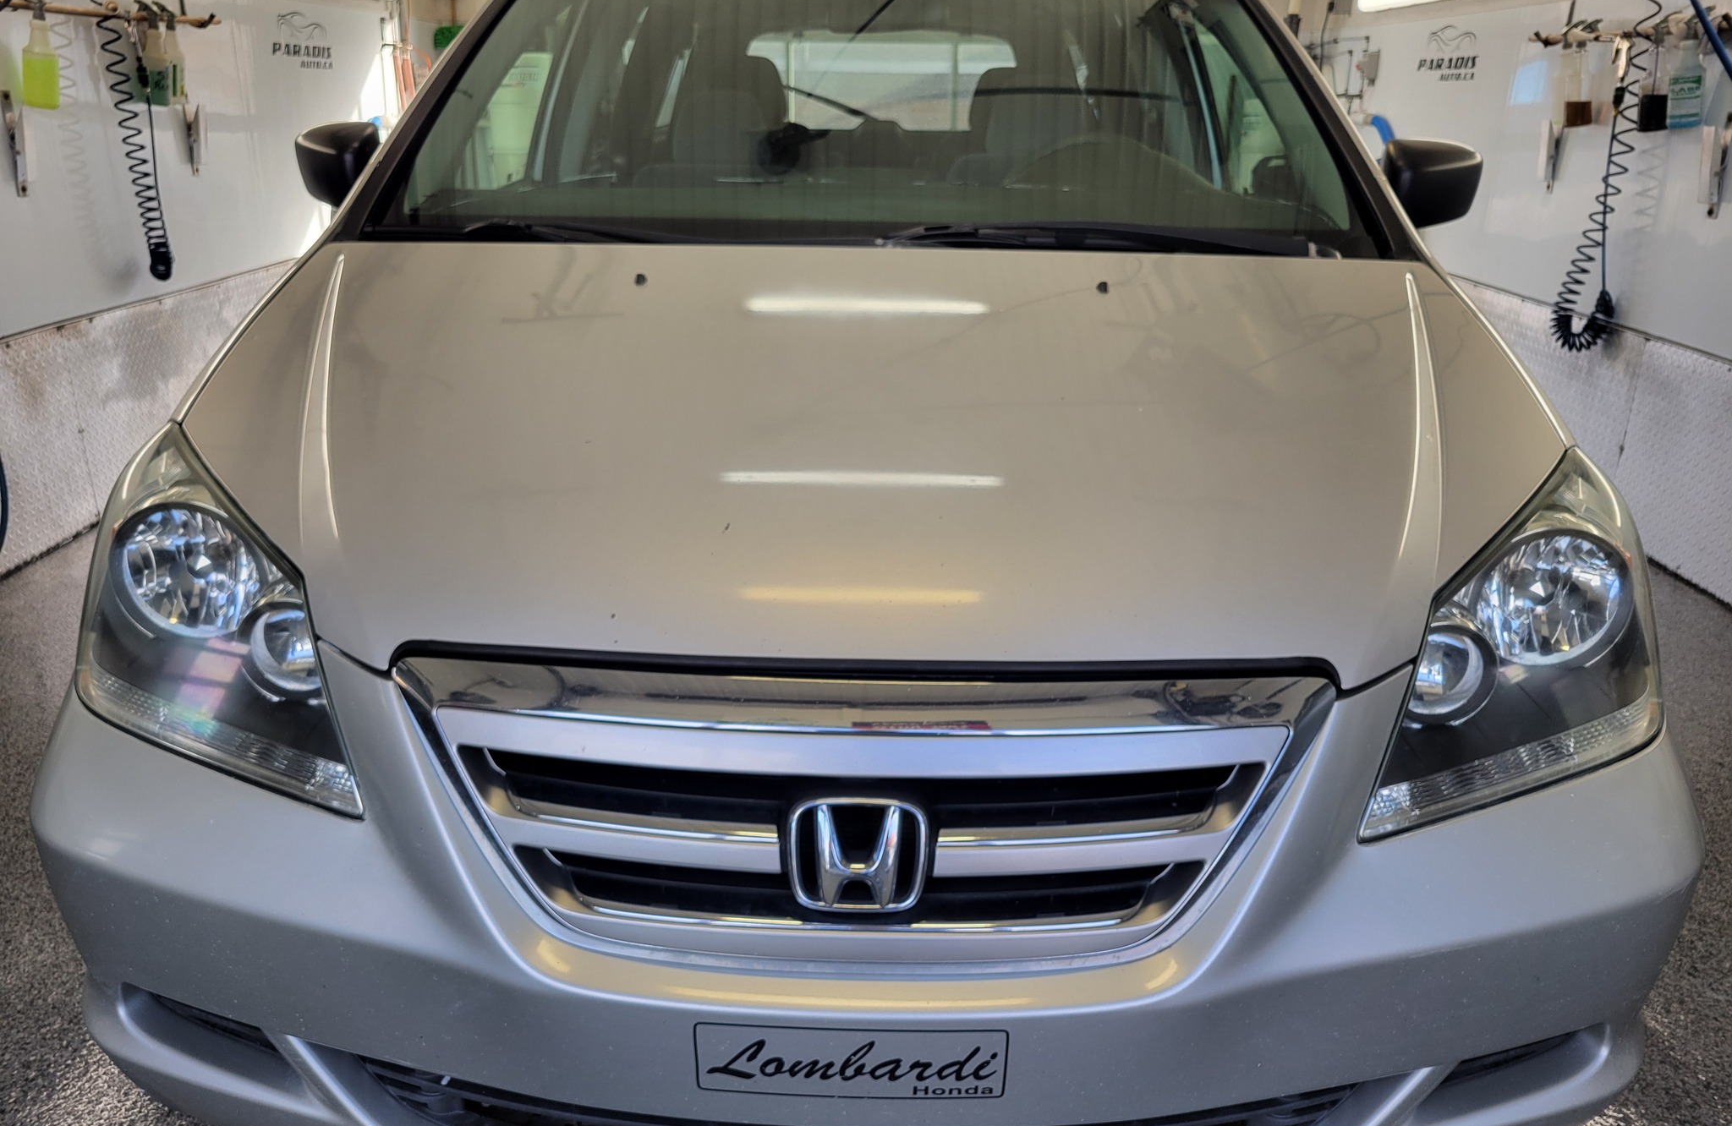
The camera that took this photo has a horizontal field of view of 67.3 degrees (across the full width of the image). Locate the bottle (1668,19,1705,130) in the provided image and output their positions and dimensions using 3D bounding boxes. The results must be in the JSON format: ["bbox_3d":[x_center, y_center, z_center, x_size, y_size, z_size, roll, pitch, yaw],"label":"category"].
[{"bbox_3d":[2.401,-1.435,3.800,0.102,0.305,0.067,-8,20,3],"label":"bottle"}]

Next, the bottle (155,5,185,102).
[{"bbox_3d":[-2.352,-1.719,4.384,0.102,0.305,0.067,9,20,-3],"label":"bottle"}]

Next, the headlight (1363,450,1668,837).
[{"bbox_3d":[0.681,0.060,1.384,0.430,0.280,0.480,1,20,0],"label":"headlight"}]

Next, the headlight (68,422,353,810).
[{"bbox_3d":[-0.675,0.037,1.393,0.430,0.280,0.480,1,20,0],"label":"headlight"}]

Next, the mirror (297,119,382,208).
[{"bbox_3d":[-0.941,-0.755,2.430,0.235,0.170,0.150,1,20,0],"label":"mirror"}]

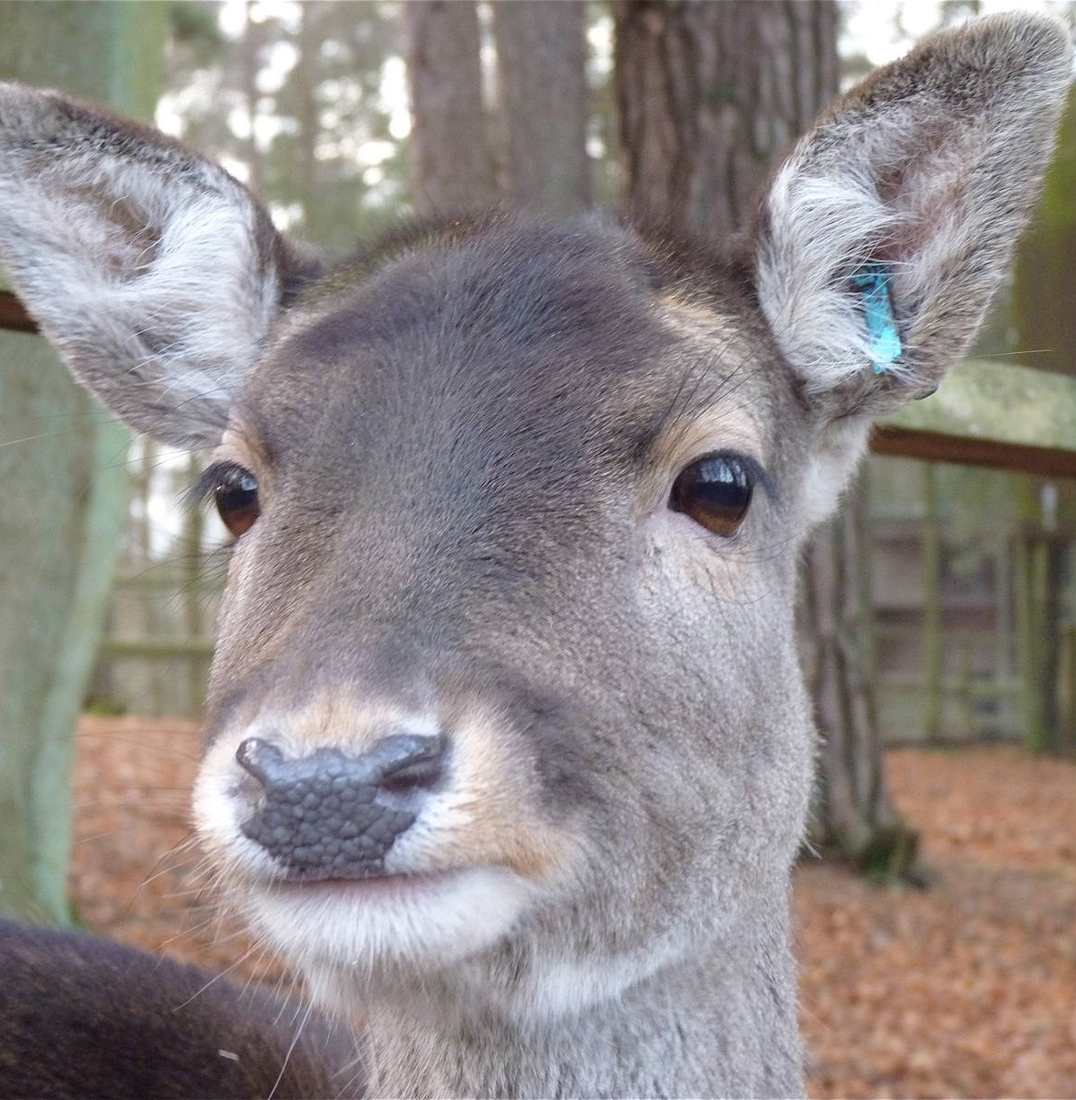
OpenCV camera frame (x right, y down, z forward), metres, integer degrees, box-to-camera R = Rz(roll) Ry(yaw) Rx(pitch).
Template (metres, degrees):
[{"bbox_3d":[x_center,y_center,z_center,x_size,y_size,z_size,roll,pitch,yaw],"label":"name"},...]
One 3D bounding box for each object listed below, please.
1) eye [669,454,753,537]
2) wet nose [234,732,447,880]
[{"bbox_3d":[0.040,-0.013,0.765,0.023,0.019,0.015,-2,3,-34],"label":"eye"},{"bbox_3d":[-0.040,0.051,0.663,0.043,0.029,0.023,1,7,15],"label":"wet nose"}]

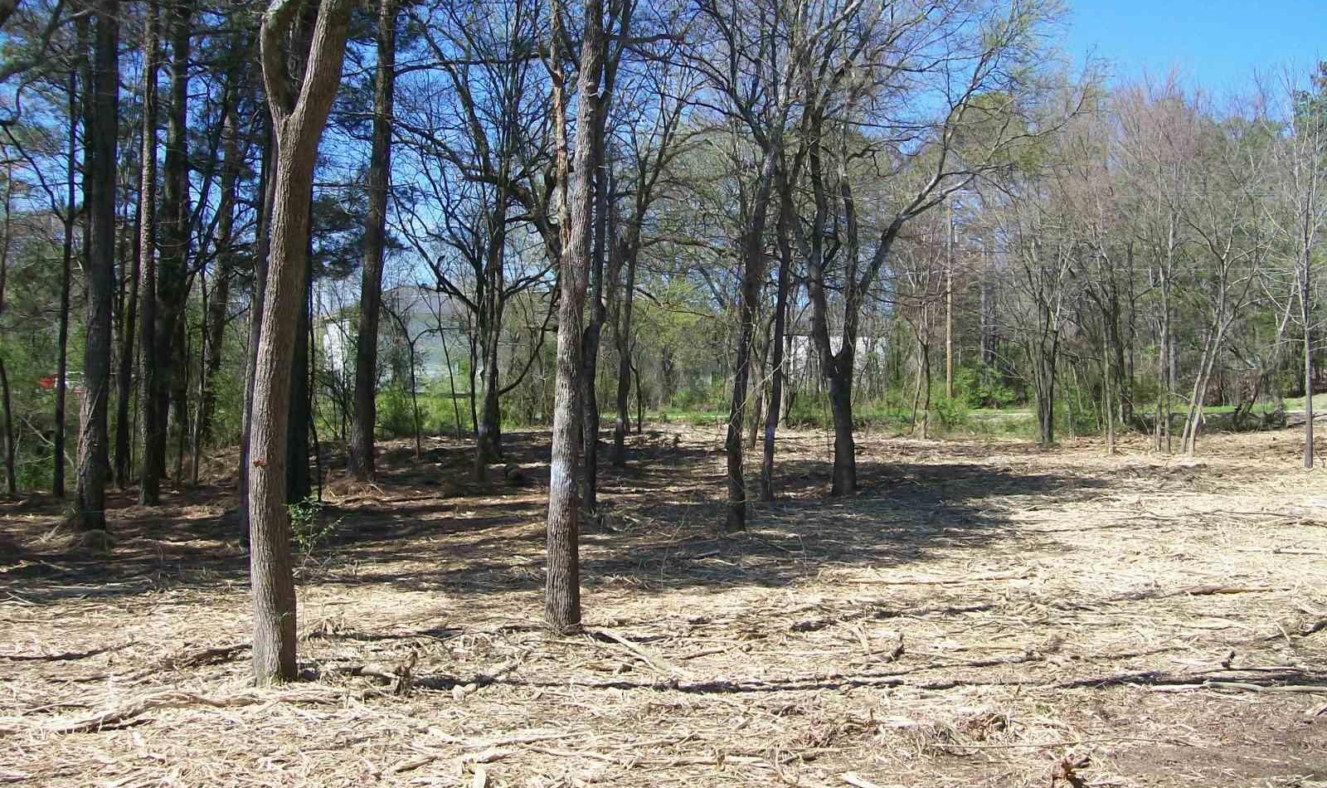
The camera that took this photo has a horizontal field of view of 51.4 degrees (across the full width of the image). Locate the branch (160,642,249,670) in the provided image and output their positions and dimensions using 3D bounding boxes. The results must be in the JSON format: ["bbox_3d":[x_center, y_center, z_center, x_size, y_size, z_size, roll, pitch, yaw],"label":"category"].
[{"bbox_3d":[-2.545,1.442,7.739,0.120,0.090,0.584,1,1,35],"label":"branch"}]

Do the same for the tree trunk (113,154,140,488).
[{"bbox_3d":[-7.500,-1.020,19.383,0.175,4.682,0.175,4,1,0],"label":"tree trunk"}]

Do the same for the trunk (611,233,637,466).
[{"bbox_3d":[-0.642,-0.639,21.926,0.320,3.608,0.280,2,1,0],"label":"trunk"}]

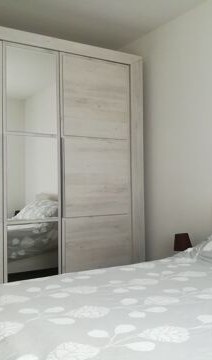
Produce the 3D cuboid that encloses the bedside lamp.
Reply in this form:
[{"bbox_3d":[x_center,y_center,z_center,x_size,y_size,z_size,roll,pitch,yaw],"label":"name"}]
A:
[{"bbox_3d":[0.583,0.528,2.700,0.145,0.250,0.145,0,-1,-32],"label":"bedside lamp"}]

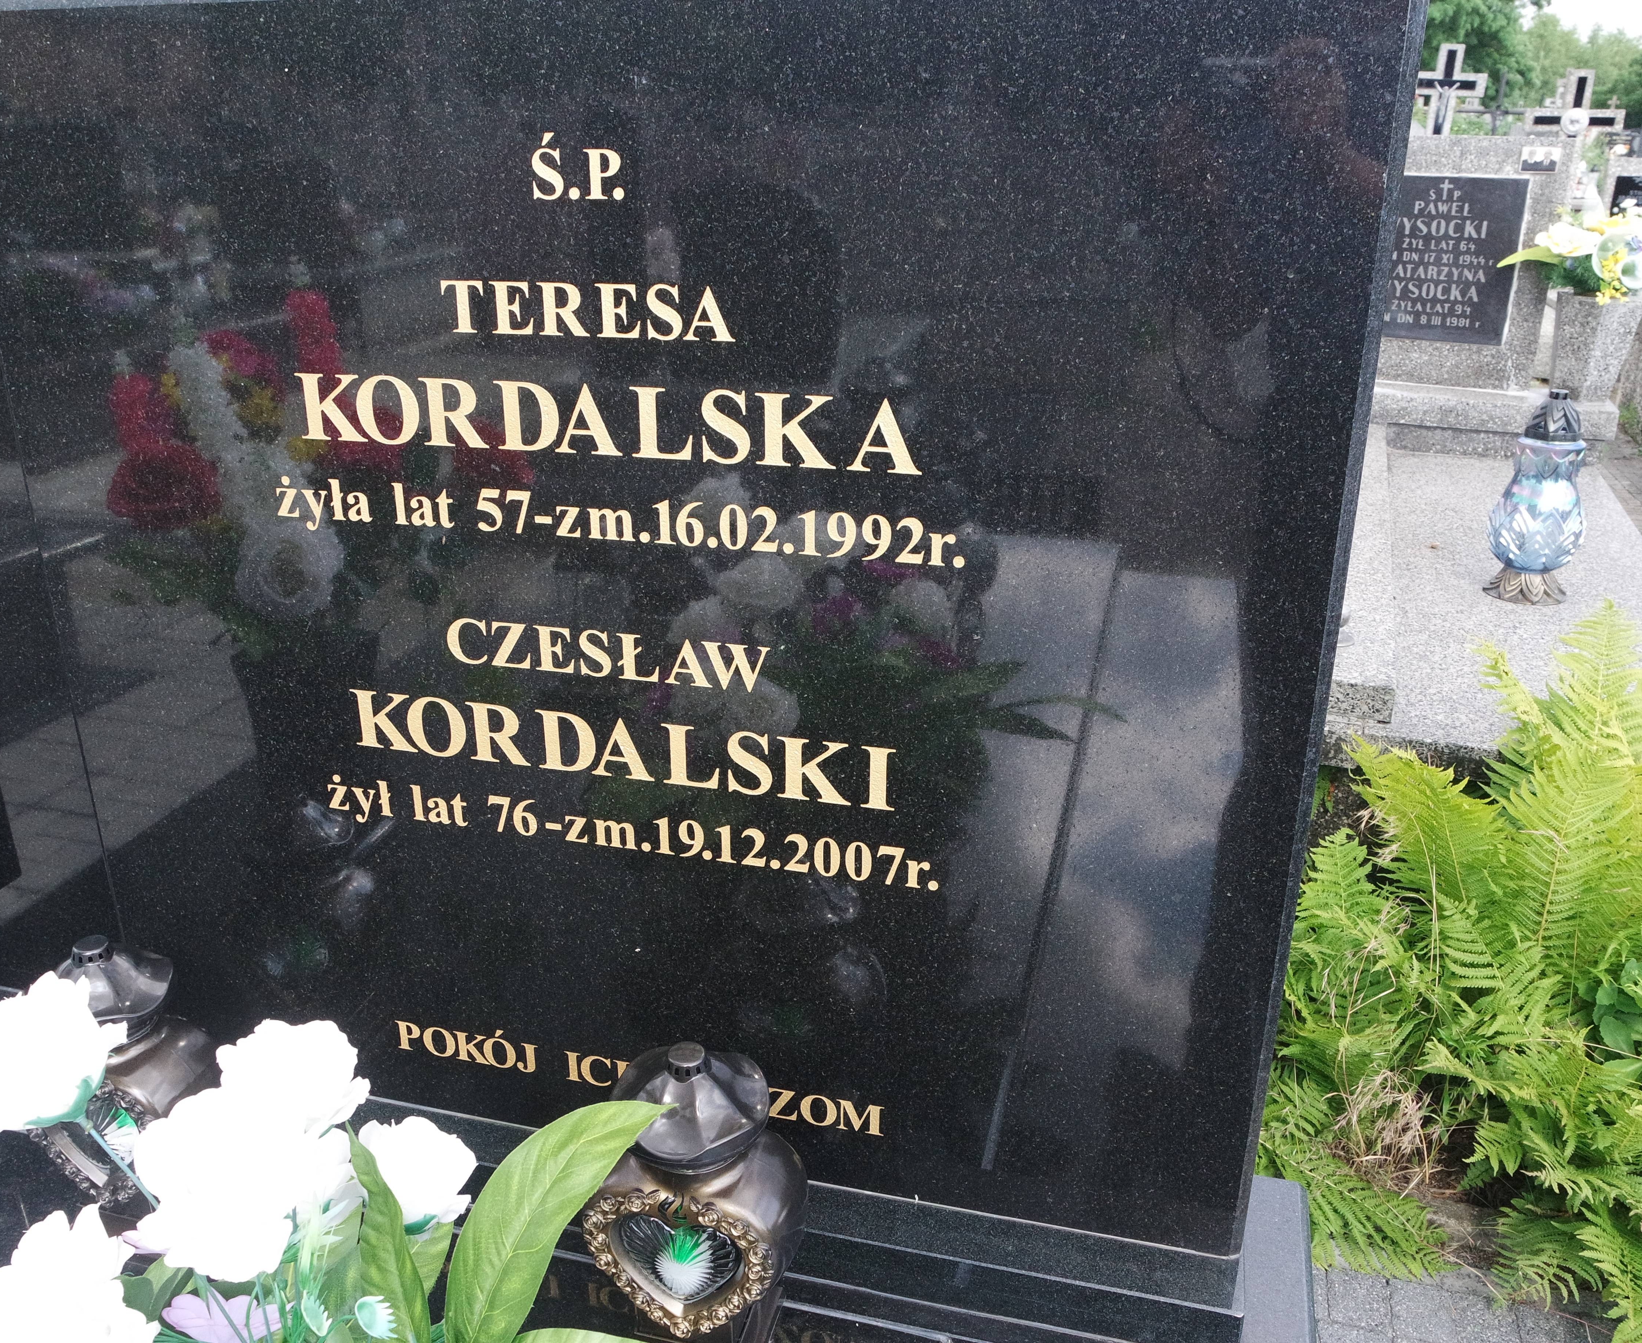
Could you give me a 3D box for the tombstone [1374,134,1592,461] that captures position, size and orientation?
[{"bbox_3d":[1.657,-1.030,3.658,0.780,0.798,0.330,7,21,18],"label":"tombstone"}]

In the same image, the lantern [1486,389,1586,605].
[{"bbox_3d":[1.344,-0.328,2.494,0.165,0.380,0.165,7,21,18],"label":"lantern"}]

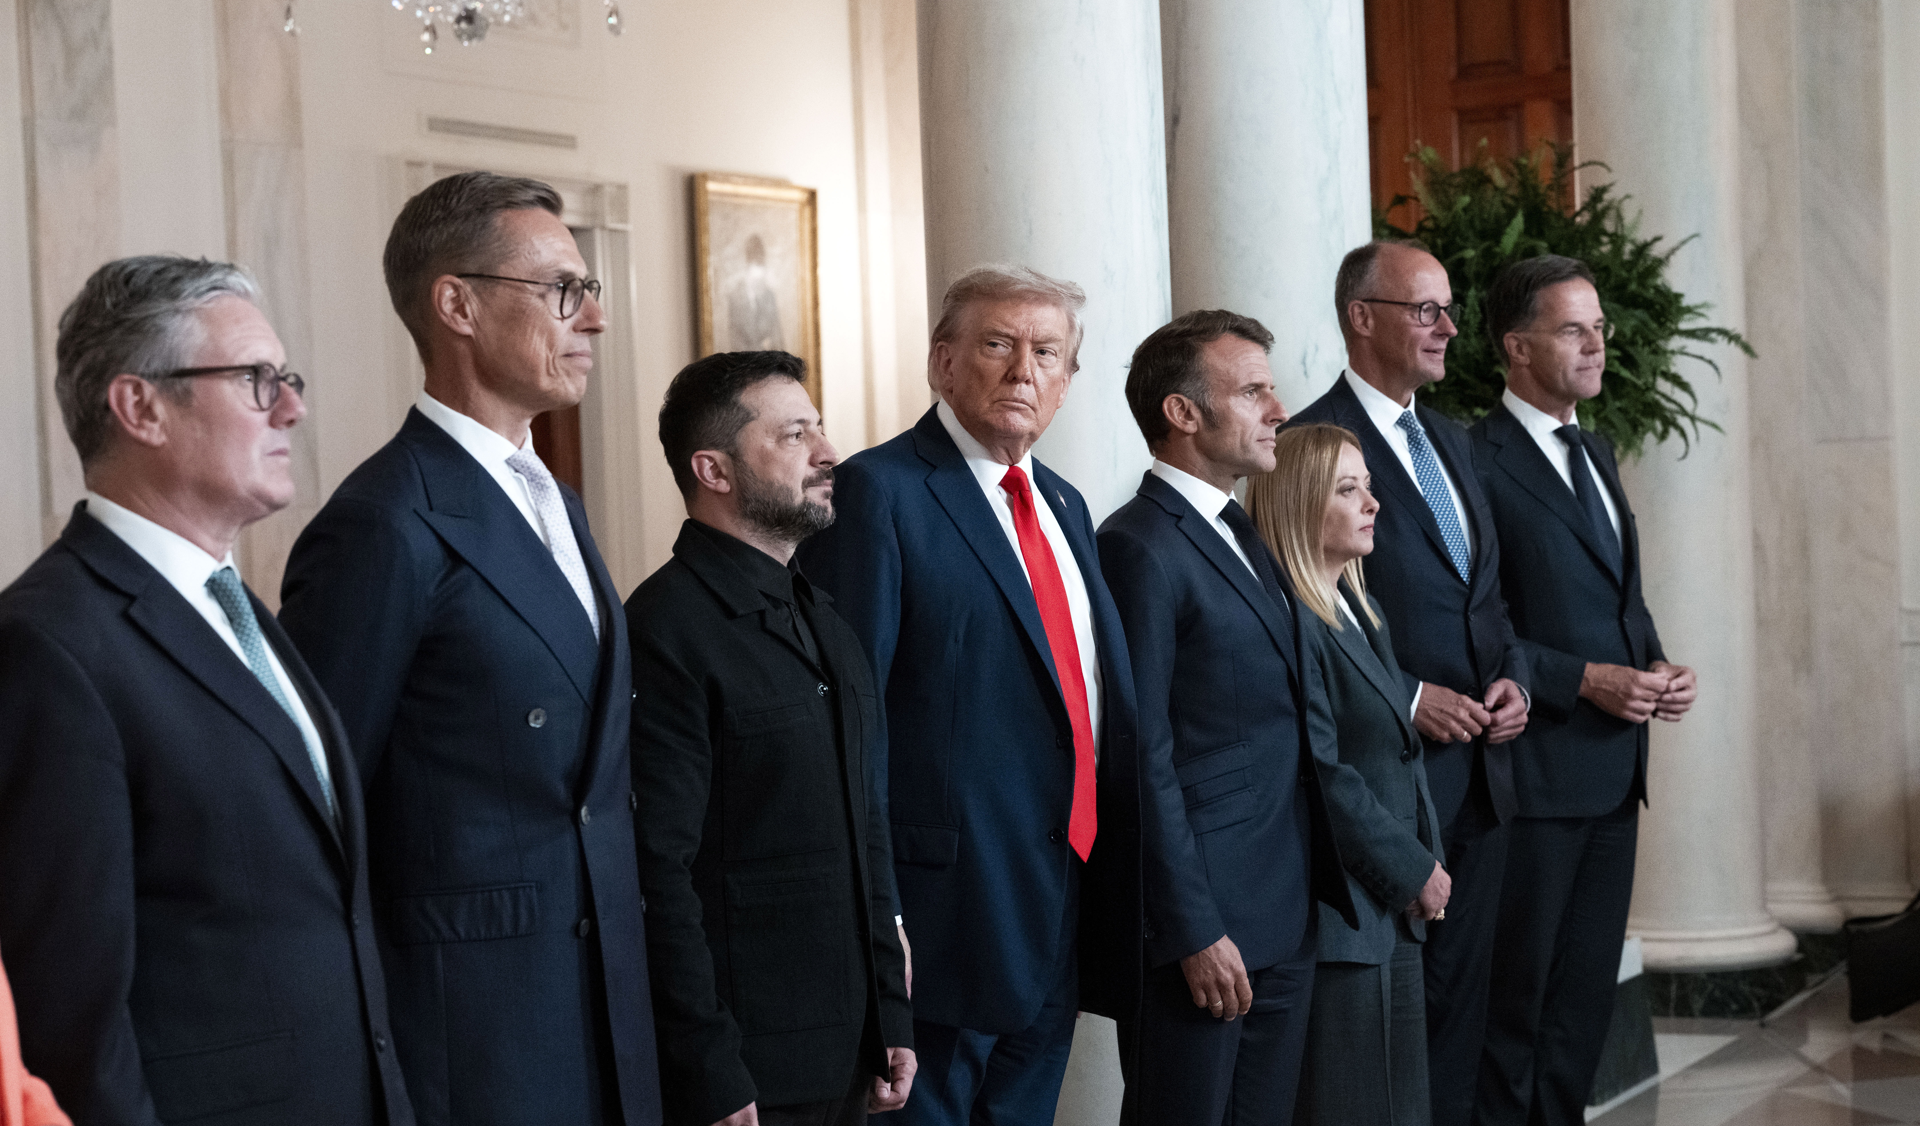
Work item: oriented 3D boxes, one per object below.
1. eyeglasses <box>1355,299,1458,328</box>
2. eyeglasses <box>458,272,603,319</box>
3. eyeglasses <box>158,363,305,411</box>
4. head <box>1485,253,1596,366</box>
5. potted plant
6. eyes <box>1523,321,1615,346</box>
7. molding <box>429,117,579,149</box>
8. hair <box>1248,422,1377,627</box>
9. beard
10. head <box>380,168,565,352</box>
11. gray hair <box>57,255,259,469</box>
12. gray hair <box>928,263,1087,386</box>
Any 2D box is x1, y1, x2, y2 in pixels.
[{"bbox_3d":[0.819,-0.455,6.823,0.143,0.046,0.142,5,6,38],"label":"eyeglasses"},{"bbox_3d":[-0.478,-0.293,4.056,0.143,0.047,0.142,7,3,13],"label":"eyeglasses"},{"bbox_3d":[-0.718,-0.170,3.620,0.140,0.049,0.145,-2,1,11],"label":"eyeglasses"},{"bbox_3d":[1.101,-0.462,7.050,0.180,0.238,0.225,-3,2,-44],"label":"head"},{"bbox_3d":[1.437,-0.625,9.250,1.030,0.870,1.030,-2,1,0],"label":"potted plant"},{"bbox_3d":[1.164,-0.438,7.150,0.138,0.042,0.120,-11,10,-35],"label":"eyes"},{"bbox_3d":[-1.669,-1.563,13.600,0.030,0.050,1.000,-1,2,27],"label":"molding"},{"bbox_3d":[0.608,-0.062,6.450,0.225,0.355,0.205,-1,2,33],"label":"hair"},{"bbox_3d":[-0.222,-0.079,4.900,0.115,0.118,0.145,-2,1,29],"label":"beard"},{"bbox_3d":[-0.519,-0.313,4.080,0.222,0.232,0.170,-2,2,13],"label":"head"},{"bbox_3d":[-0.780,-0.197,3.630,0.205,0.205,0.178,-2,1,11],"label":"gray hair"},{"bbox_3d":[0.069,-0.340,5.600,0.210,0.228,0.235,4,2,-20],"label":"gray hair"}]

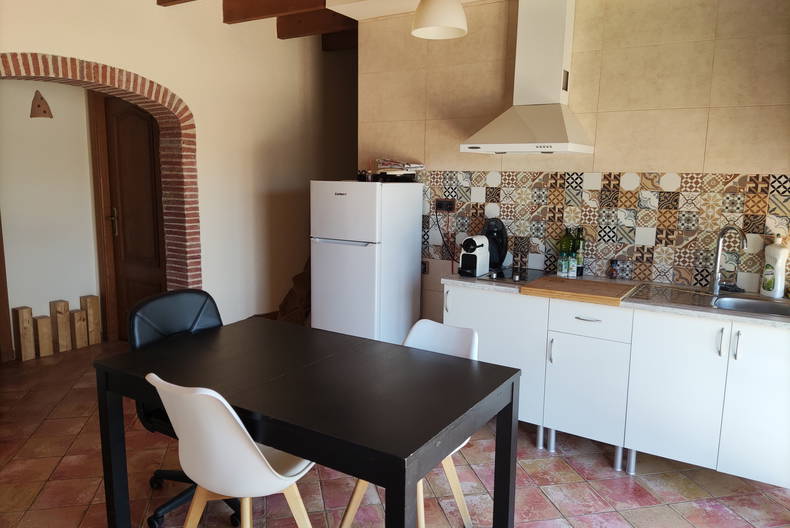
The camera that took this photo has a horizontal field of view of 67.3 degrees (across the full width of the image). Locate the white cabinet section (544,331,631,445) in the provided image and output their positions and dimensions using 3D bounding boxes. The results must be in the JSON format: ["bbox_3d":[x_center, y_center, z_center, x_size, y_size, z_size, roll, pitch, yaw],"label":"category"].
[{"bbox_3d":[0.945,0.611,2.936,0.396,0.514,0.018,6,11,32],"label":"white cabinet section"}]

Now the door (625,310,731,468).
[{"bbox_3d":[1.280,0.564,2.708,0.396,0.684,0.018,6,11,32],"label":"door"}]

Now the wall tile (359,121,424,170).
[{"bbox_3d":[-0.021,-0.814,4.073,0.545,0.320,0.010,7,11,33],"label":"wall tile"}]

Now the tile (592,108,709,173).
[{"bbox_3d":[1.353,-0.646,3.161,0.546,0.326,0.010,6,11,32],"label":"tile"}]

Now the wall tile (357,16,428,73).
[{"bbox_3d":[-0.021,-1.452,3.936,0.545,0.336,0.010,6,11,32],"label":"wall tile"}]

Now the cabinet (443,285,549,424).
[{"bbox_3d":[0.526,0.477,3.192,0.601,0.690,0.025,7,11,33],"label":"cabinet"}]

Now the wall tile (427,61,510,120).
[{"bbox_3d":[0.440,-1.083,3.725,0.550,0.331,0.010,7,11,33],"label":"wall tile"}]

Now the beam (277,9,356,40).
[{"bbox_3d":[-0.544,-1.851,4.511,0.880,0.182,0.070,7,11,33],"label":"beam"}]

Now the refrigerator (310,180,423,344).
[{"bbox_3d":[-0.175,0.157,3.921,0.505,1.396,0.530,7,11,33],"label":"refrigerator"}]

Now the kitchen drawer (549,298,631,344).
[{"bbox_3d":[1.063,0.245,3.057,0.398,0.170,0.450,7,11,33],"label":"kitchen drawer"}]

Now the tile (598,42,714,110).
[{"bbox_3d":[1.356,-0.971,3.108,0.546,0.327,0.010,6,11,32],"label":"tile"}]

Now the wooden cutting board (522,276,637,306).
[{"bbox_3d":[0.926,0.136,3.001,0.482,0.039,0.332,7,11,33],"label":"wooden cutting board"}]

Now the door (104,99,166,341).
[{"bbox_3d":[-2.046,-0.313,4.756,0.725,2.020,0.040,6,11,32],"label":"door"}]

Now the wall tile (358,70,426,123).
[{"bbox_3d":[-0.019,-1.135,4.020,0.545,0.331,0.010,7,11,33],"label":"wall tile"}]

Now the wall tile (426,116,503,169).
[{"bbox_3d":[0.433,-0.750,3.748,0.545,0.326,0.010,6,11,32],"label":"wall tile"}]

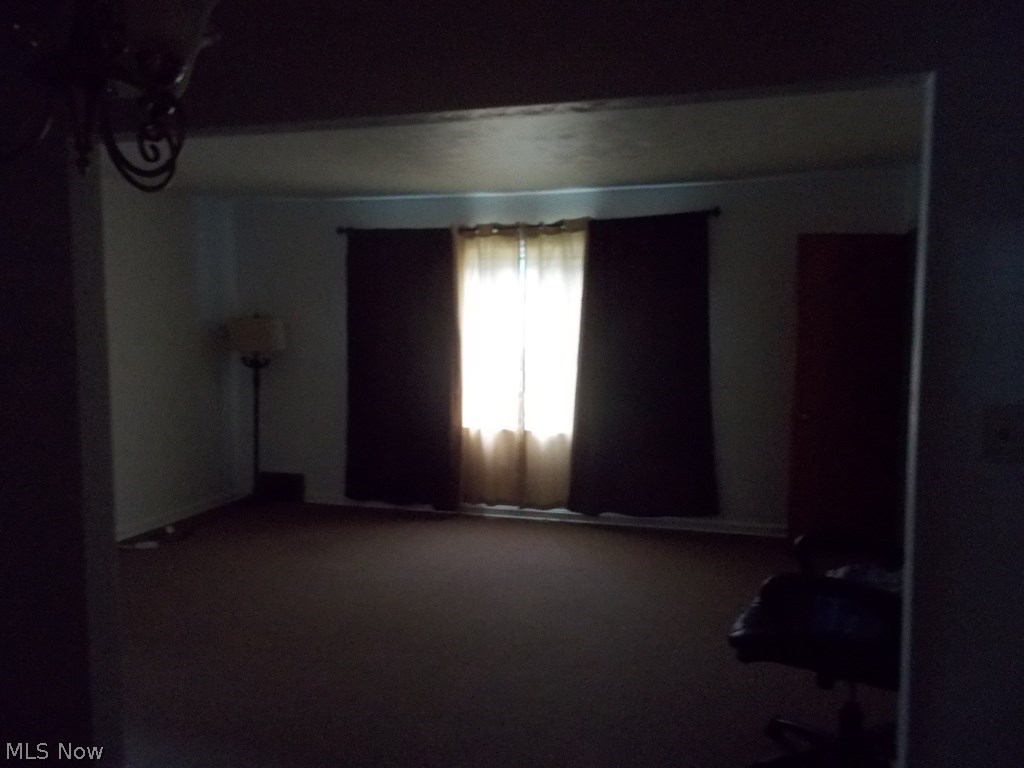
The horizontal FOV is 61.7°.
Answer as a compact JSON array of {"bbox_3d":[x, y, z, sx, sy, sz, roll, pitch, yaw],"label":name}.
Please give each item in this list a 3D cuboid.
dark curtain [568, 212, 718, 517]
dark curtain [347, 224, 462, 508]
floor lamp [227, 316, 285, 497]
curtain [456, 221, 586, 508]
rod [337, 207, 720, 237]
[{"bbox_3d":[0.937,-0.117,6.127,1.090,2.130,0.100,1,5,17],"label":"dark curtain"},{"bbox_3d":[-0.873,-0.124,6.672,0.970,2.140,0.100,1,5,17],"label":"dark curtain"},{"bbox_3d":[-2.046,0.225,6.898,0.450,1.550,0.450,1,5,17],"label":"floor lamp"},{"bbox_3d":[0.059,-0.118,6.402,1.000,2.120,0.090,1,5,17],"label":"curtain"},{"bbox_3d":[0.019,-1.190,6.325,2.950,0.050,0.090,0,5,17],"label":"rod"}]

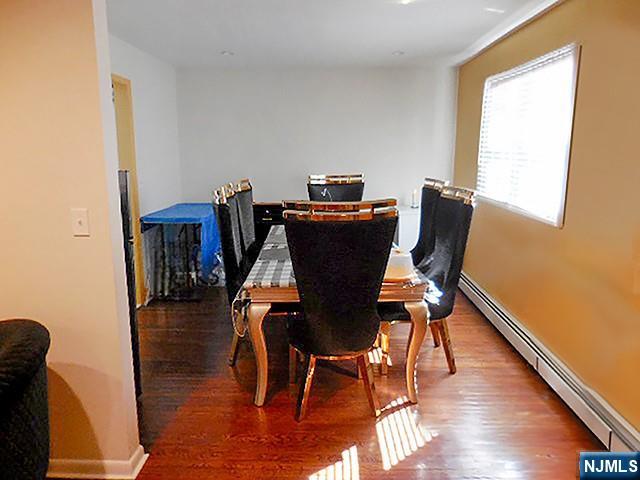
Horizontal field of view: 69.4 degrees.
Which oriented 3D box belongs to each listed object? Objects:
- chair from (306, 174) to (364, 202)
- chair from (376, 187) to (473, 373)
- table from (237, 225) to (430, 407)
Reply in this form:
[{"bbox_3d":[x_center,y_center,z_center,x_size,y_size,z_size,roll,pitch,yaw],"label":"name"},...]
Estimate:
[{"bbox_3d":[0.165,-0.011,4.669,0.580,1.250,0.600,0,11,0],"label":"chair"},{"bbox_3d":[0.682,0.272,3.278,0.600,1.250,0.580,0,11,-2],"label":"chair"},{"bbox_3d":[0.106,0.437,3.677,1.060,0.770,2.000,0,11,0],"label":"table"}]

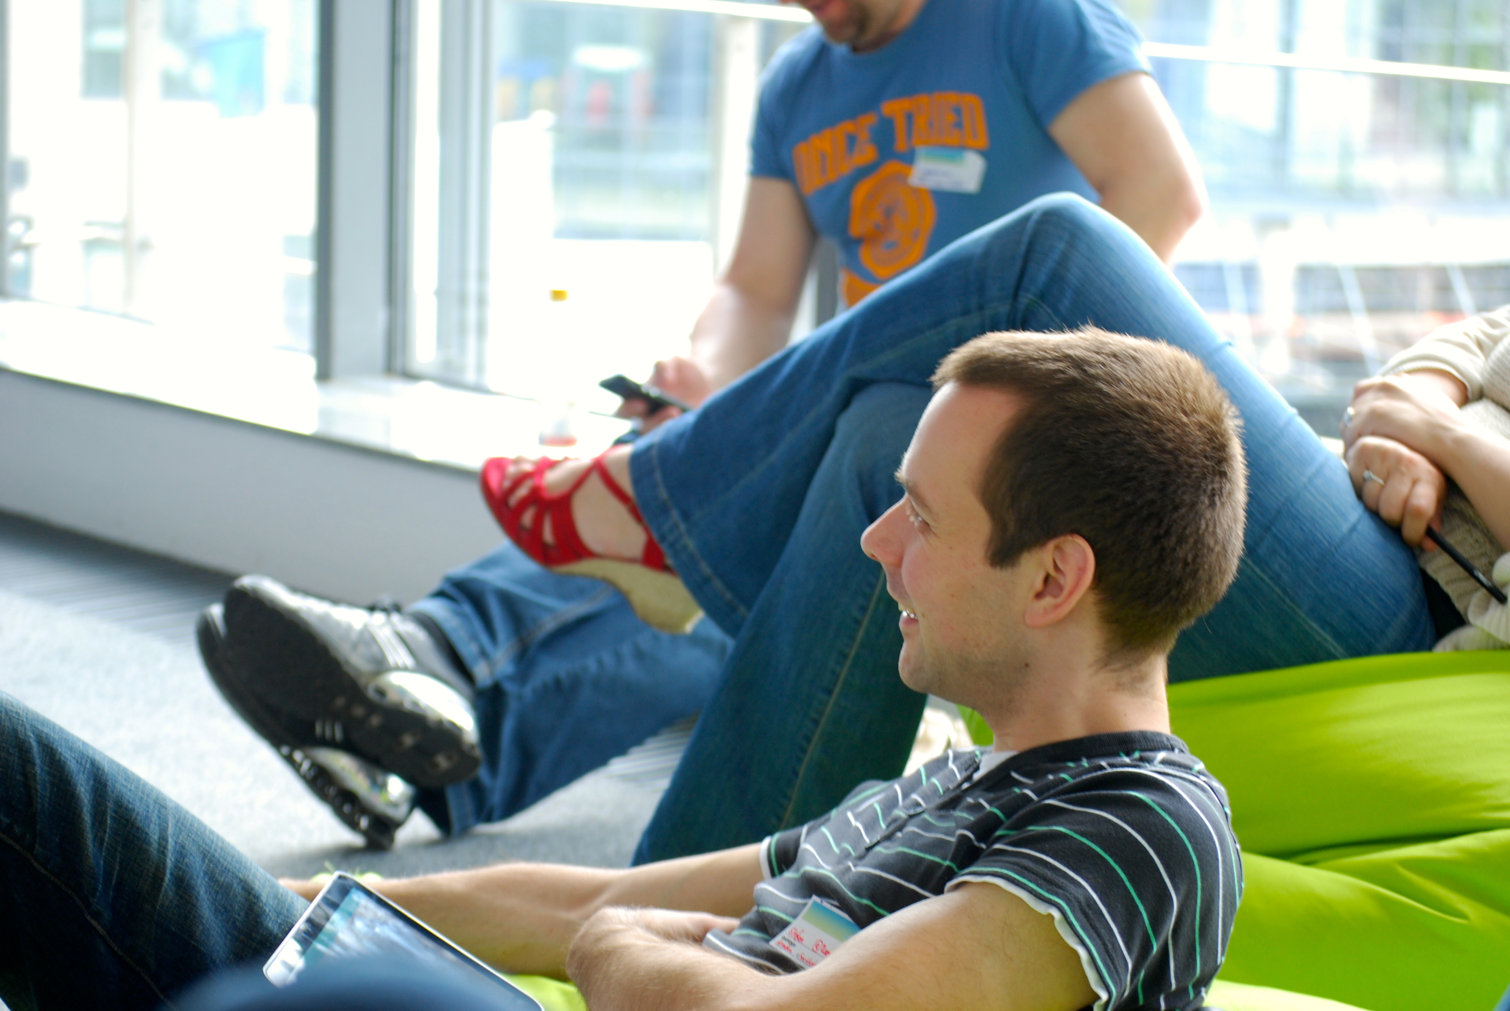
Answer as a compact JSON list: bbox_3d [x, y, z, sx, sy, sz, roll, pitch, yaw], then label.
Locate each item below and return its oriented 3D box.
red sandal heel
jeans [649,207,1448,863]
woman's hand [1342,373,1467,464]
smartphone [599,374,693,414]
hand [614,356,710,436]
[{"bbox_3d":[-0.140,0.019,3.080,0.235,0.125,0.088,30,13,8],"label":"red sandal heel"},{"bbox_3d":[0.243,0.074,3.000,0.750,0.660,0.400,5,10,18],"label":"jeans"},{"bbox_3d":[0.530,-0.069,2.810,0.105,0.075,0.080,-5,19,21],"label":"woman's hand"},{"bbox_3d":[-0.109,-0.114,3.650,0.115,0.013,0.060,25,-18,-16],"label":"smartphone"},{"bbox_3d":[-0.096,-0.118,3.670,0.108,0.088,0.090,-4,11,-31],"label":"hand"}]

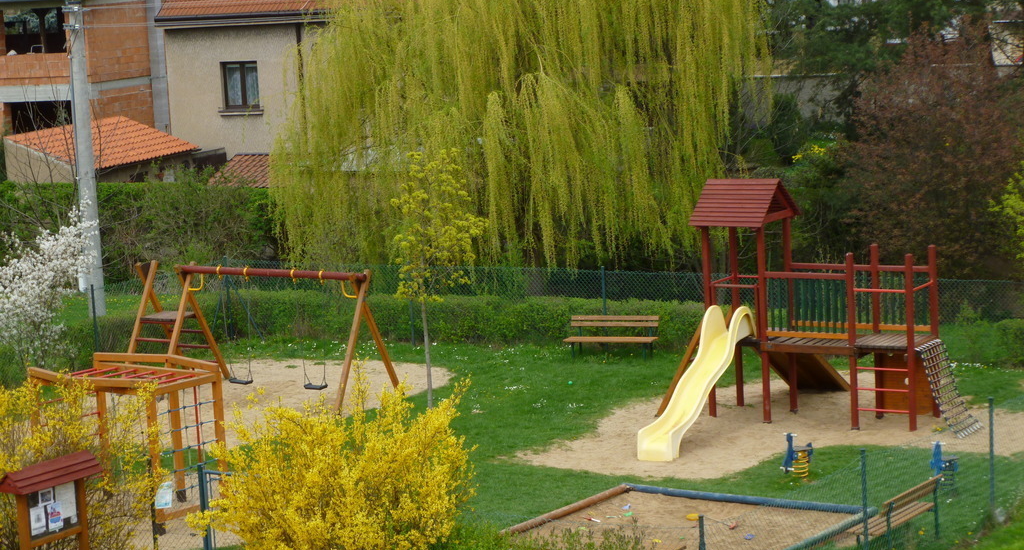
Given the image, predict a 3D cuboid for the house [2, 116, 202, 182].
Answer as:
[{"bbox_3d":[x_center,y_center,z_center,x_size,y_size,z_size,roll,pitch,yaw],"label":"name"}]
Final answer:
[{"bbox_3d":[-12.455,-2.892,72.761,2.710,3.300,6.900,0,8,21],"label":"house"}]

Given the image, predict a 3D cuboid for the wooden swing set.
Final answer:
[{"bbox_3d":[-4.736,1.022,43.852,5.550,2.480,1.950,2,9,35],"label":"wooden swing set"}]

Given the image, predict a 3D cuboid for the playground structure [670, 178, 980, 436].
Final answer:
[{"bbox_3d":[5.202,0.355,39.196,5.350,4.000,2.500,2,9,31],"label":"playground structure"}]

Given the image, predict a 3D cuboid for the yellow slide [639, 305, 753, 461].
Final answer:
[{"bbox_3d":[2.925,1.689,37.853,0.640,1.960,3.200,2,9,31],"label":"yellow slide"}]

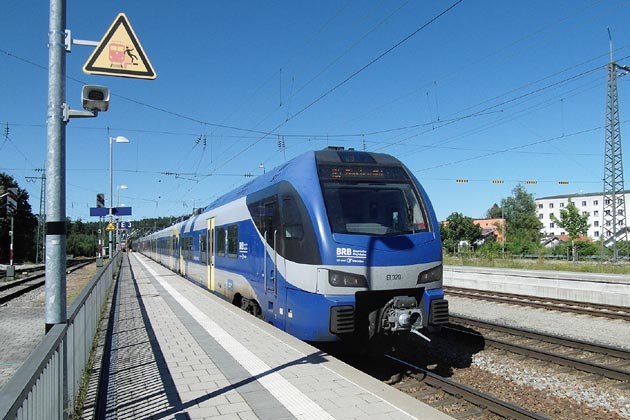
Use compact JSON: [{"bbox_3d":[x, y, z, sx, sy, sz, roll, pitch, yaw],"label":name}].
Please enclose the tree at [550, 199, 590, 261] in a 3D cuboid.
[{"bbox_3d":[26.200,2.100,43.000,4.100,6.500,4.100,2,-4,-26],"label":"tree"}]

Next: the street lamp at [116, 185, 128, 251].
[{"bbox_3d":[-15.100,1.200,33.000,0.850,6.200,0.320,2,-4,-25],"label":"street lamp"}]

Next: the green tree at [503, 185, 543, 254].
[{"bbox_3d":[29.600,1.600,60.000,5.700,10.500,5.700,2,-4,-26],"label":"green tree"}]

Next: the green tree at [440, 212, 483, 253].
[{"bbox_3d":[21.200,3.600,62.000,6.300,6.400,6.000,2,-4,-26],"label":"green tree"}]

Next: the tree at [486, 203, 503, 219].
[{"bbox_3d":[38.700,4.000,90.000,4.600,11.000,4.600,2,-4,-26],"label":"tree"}]

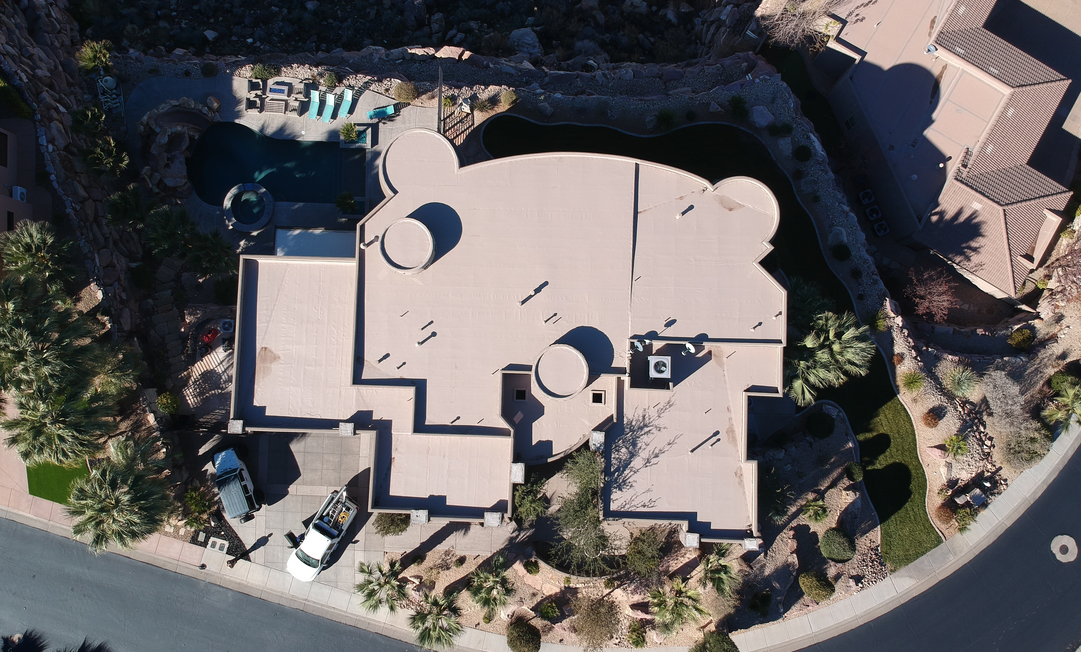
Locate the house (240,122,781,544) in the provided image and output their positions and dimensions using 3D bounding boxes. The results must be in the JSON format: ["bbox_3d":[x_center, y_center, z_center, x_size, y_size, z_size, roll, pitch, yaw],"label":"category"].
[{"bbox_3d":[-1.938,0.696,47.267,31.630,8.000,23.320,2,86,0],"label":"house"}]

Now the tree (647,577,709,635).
[{"bbox_3d":[8.369,17.118,48.323,3.400,3.500,3.400,0,86,0],"label":"tree"}]

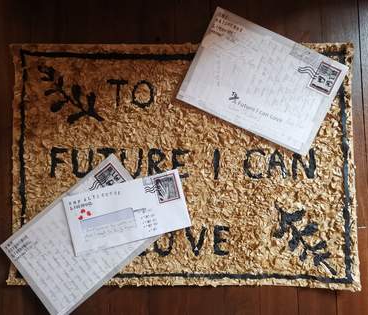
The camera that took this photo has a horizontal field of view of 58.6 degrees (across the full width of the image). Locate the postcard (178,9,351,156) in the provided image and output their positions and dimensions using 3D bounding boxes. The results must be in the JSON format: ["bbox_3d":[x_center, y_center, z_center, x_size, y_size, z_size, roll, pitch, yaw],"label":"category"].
[{"bbox_3d":[0.143,-0.137,0.595,0.260,0.005,0.178,25,90,1],"label":"postcard"}]

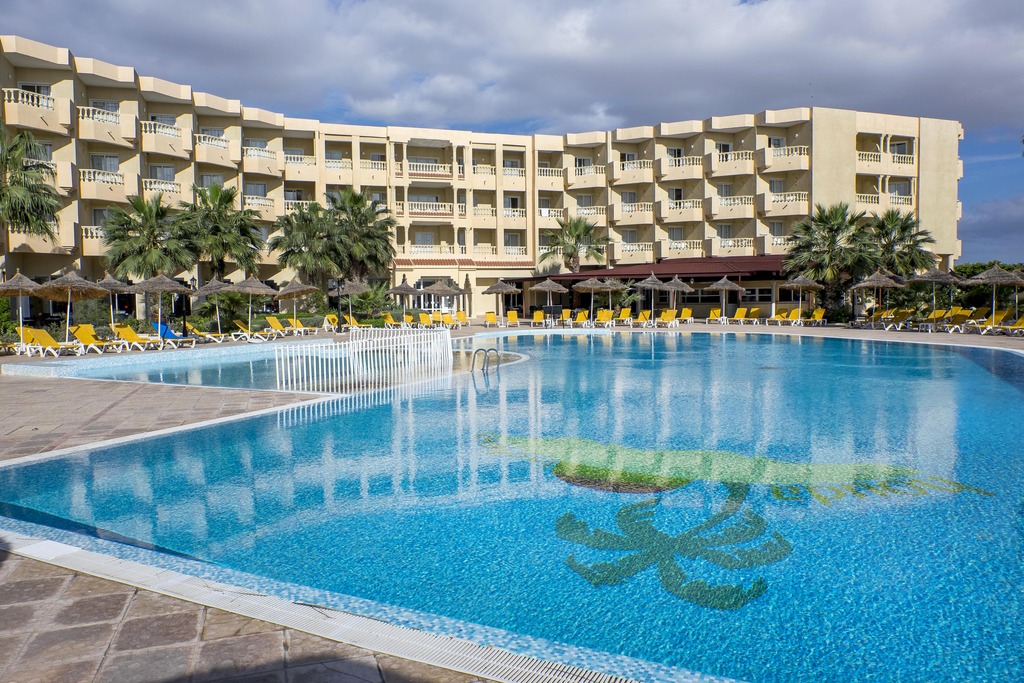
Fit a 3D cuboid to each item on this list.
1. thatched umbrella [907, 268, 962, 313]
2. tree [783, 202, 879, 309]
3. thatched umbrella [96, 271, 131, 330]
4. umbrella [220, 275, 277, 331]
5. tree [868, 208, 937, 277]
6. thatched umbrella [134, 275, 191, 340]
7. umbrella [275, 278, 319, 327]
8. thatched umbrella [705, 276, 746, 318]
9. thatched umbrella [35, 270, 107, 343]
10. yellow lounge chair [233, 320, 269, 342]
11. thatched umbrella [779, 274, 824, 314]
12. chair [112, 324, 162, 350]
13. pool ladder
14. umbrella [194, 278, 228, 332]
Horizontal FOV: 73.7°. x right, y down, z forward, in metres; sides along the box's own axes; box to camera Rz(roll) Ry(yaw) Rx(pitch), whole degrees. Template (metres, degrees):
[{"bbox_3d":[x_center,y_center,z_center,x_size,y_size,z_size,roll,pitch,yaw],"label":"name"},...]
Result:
[{"bbox_3d":[16.906,-1.642,27.318,2.130,2.590,2.130,-1,4,0],"label":"thatched umbrella"},{"bbox_3d":[17.398,-4.273,37.293,5.100,6.570,5.100,-1,4,0],"label":"tree"},{"bbox_3d":[-16.317,-1.448,27.711,2.050,2.820,2.050,-1,4,0],"label":"thatched umbrella"},{"bbox_3d":[-10.427,-1.359,27.118,2.130,2.590,2.130,-1,4,0],"label":"umbrella"},{"bbox_3d":[23.439,-4.660,41.314,4.400,6.831,4.400,-1,3,0],"label":"tree"},{"bbox_3d":[-13.085,-1.158,25.566,2.300,2.691,2.300,-1,3,0],"label":"thatched umbrella"},{"bbox_3d":[-10.318,-1.649,32.752,2.150,2.737,2.150,-1,3,0],"label":"umbrella"},{"bbox_3d":[11.529,-2.206,36.918,2.150,2.610,2.150,-1,4,0],"label":"thatched umbrella"},{"bbox_3d":[-15.678,-1.151,24.216,2.500,2.650,2.500,-1,4,0],"label":"thatched umbrella"},{"bbox_3d":[-10.857,-0.467,28.765,1.780,0.870,0.690,0,4,16],"label":"yellow lounge chair"},{"bbox_3d":[14.698,-2.060,34.720,2.200,2.530,2.200,-1,4,0],"label":"thatched umbrella"},{"bbox_3d":[-12.873,-0.136,23.444,1.830,0.900,0.690,1,4,25],"label":"chair"},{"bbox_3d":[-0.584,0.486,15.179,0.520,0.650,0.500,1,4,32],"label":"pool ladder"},{"bbox_3d":[-13.042,-1.477,30.155,2.200,2.777,2.200,-1,3,0],"label":"umbrella"}]

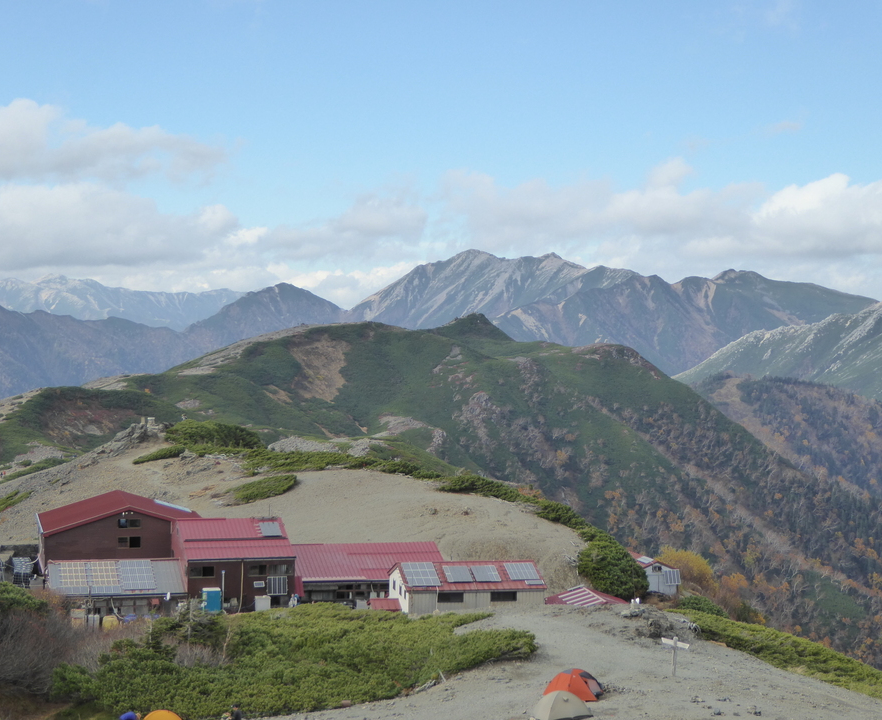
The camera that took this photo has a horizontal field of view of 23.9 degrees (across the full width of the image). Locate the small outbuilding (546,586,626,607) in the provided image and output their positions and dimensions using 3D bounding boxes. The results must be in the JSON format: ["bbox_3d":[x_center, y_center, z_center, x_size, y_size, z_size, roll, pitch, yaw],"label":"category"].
[{"bbox_3d":[10.585,17.093,142.500,5.800,2.600,7.200,0,1,-9],"label":"small outbuilding"}]

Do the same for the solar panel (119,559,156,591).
[{"bbox_3d":[-21.851,15.541,150.000,2.300,0.120,4.700,0,22,-14],"label":"solar panel"}]

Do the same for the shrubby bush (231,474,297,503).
[{"bbox_3d":[-16.801,12.232,198.000,6.300,1.900,5.000,0,1,-8],"label":"shrubby bush"}]

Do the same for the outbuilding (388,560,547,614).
[{"bbox_3d":[1.793,15.938,146.938,9.750,3.300,8.300,0,1,-10],"label":"outbuilding"}]

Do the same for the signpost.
[{"bbox_3d":[9.978,12.628,88.500,1.200,1.700,0.200,0,1,5],"label":"signpost"}]

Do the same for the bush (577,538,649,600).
[{"bbox_3d":[13.020,15.813,157.000,4.900,4.300,4.400,0,1,-8],"label":"bush"}]

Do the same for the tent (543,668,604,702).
[{"bbox_3d":[5.160,12.676,81.000,1.600,1.120,2.100,0,1,-18],"label":"tent"}]

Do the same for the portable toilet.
[{"bbox_3d":[-15.654,16.804,142.523,1.120,2.300,1.250,0,1,-14],"label":"portable toilet"}]

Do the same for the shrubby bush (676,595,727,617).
[{"bbox_3d":[17.283,16.354,138.000,3.300,1.600,2.800,0,1,-8],"label":"shrubby bush"}]

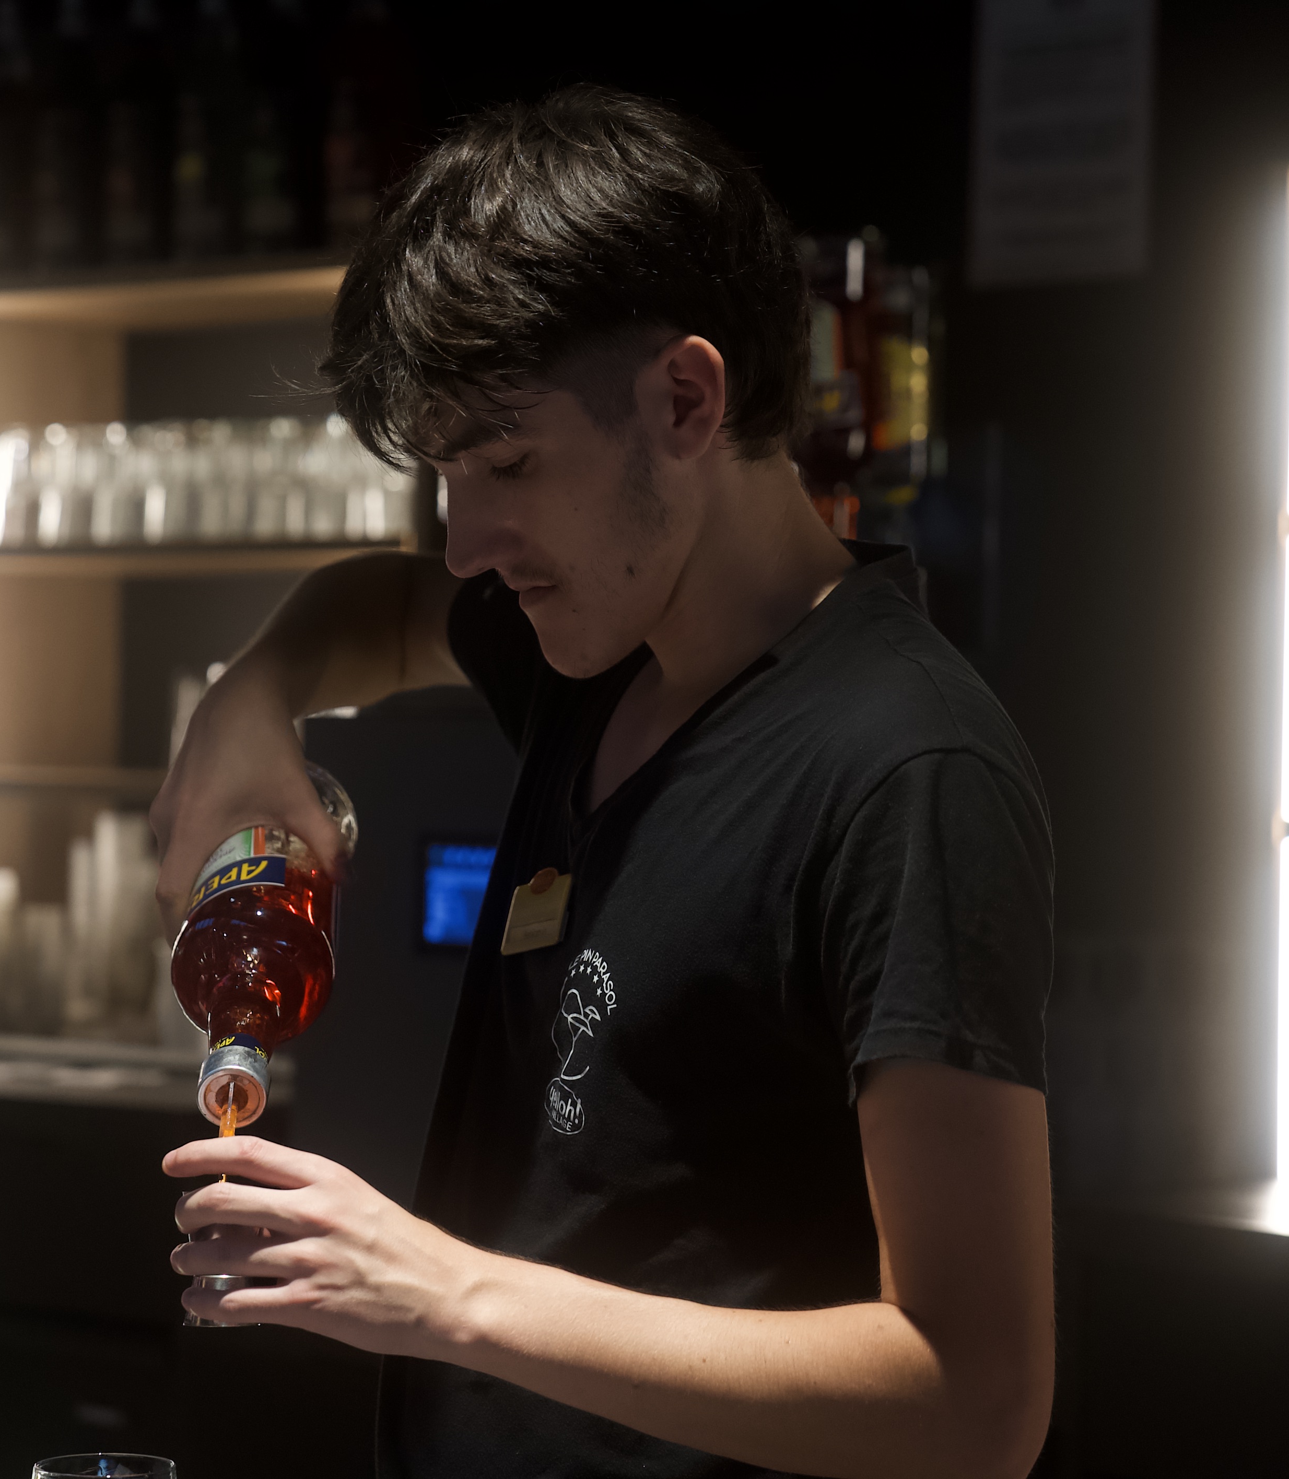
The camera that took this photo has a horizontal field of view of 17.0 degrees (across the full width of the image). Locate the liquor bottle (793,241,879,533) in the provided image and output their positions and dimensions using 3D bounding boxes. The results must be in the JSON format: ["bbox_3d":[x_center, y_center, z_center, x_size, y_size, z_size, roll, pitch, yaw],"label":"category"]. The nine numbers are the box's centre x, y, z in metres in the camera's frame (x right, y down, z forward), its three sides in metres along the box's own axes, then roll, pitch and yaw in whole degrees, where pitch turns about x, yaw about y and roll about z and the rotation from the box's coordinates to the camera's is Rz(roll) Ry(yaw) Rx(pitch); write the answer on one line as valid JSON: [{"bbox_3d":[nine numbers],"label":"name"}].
[{"bbox_3d":[0.182,-0.328,4.100,0.088,0.310,0.088,1,0,0],"label":"liquor bottle"}]

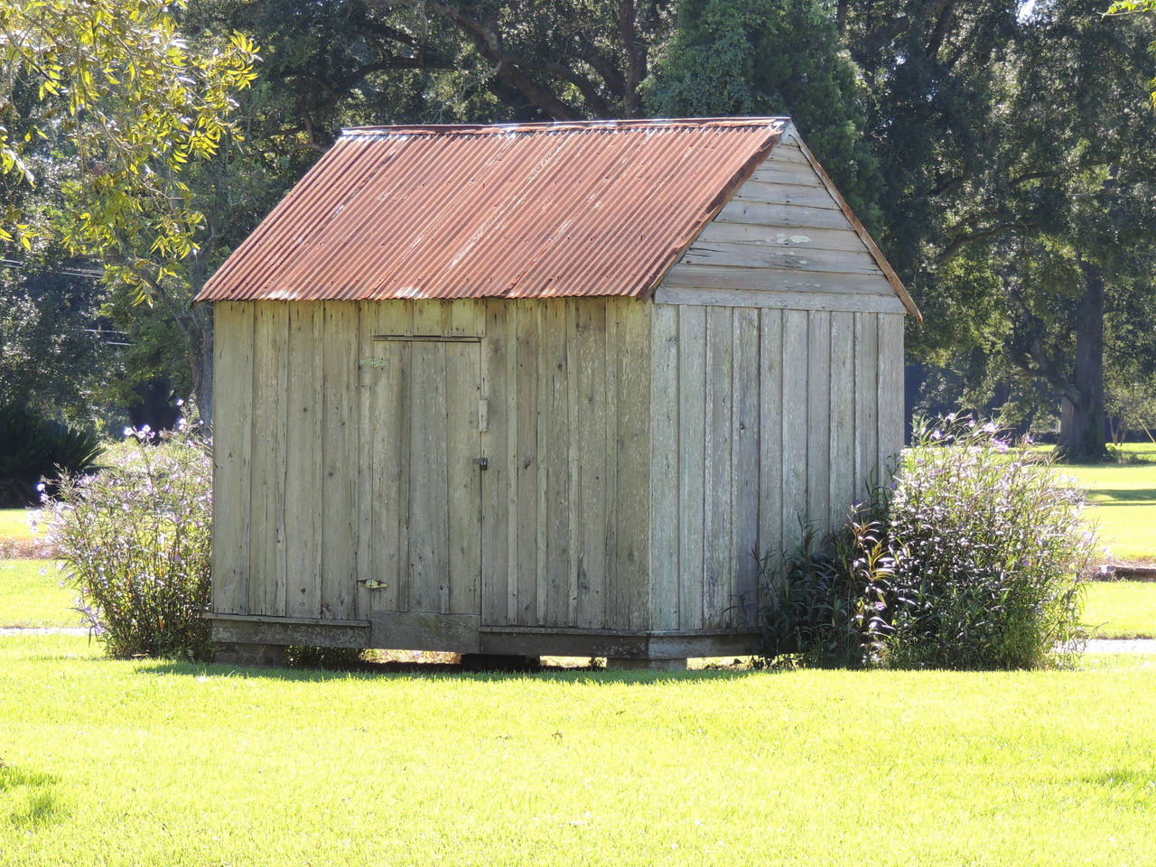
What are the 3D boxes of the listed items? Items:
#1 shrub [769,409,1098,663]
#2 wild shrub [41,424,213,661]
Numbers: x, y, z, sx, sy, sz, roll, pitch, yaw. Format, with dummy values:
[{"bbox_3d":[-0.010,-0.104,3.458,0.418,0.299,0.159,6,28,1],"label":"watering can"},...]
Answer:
[{"bbox_3d":[2.323,0.724,34.450,2.150,1.670,1.550,1,0,0],"label":"shrub"},{"bbox_3d":[-3.035,0.755,35.900,1.450,1.650,1.350,1,0,0],"label":"wild shrub"}]

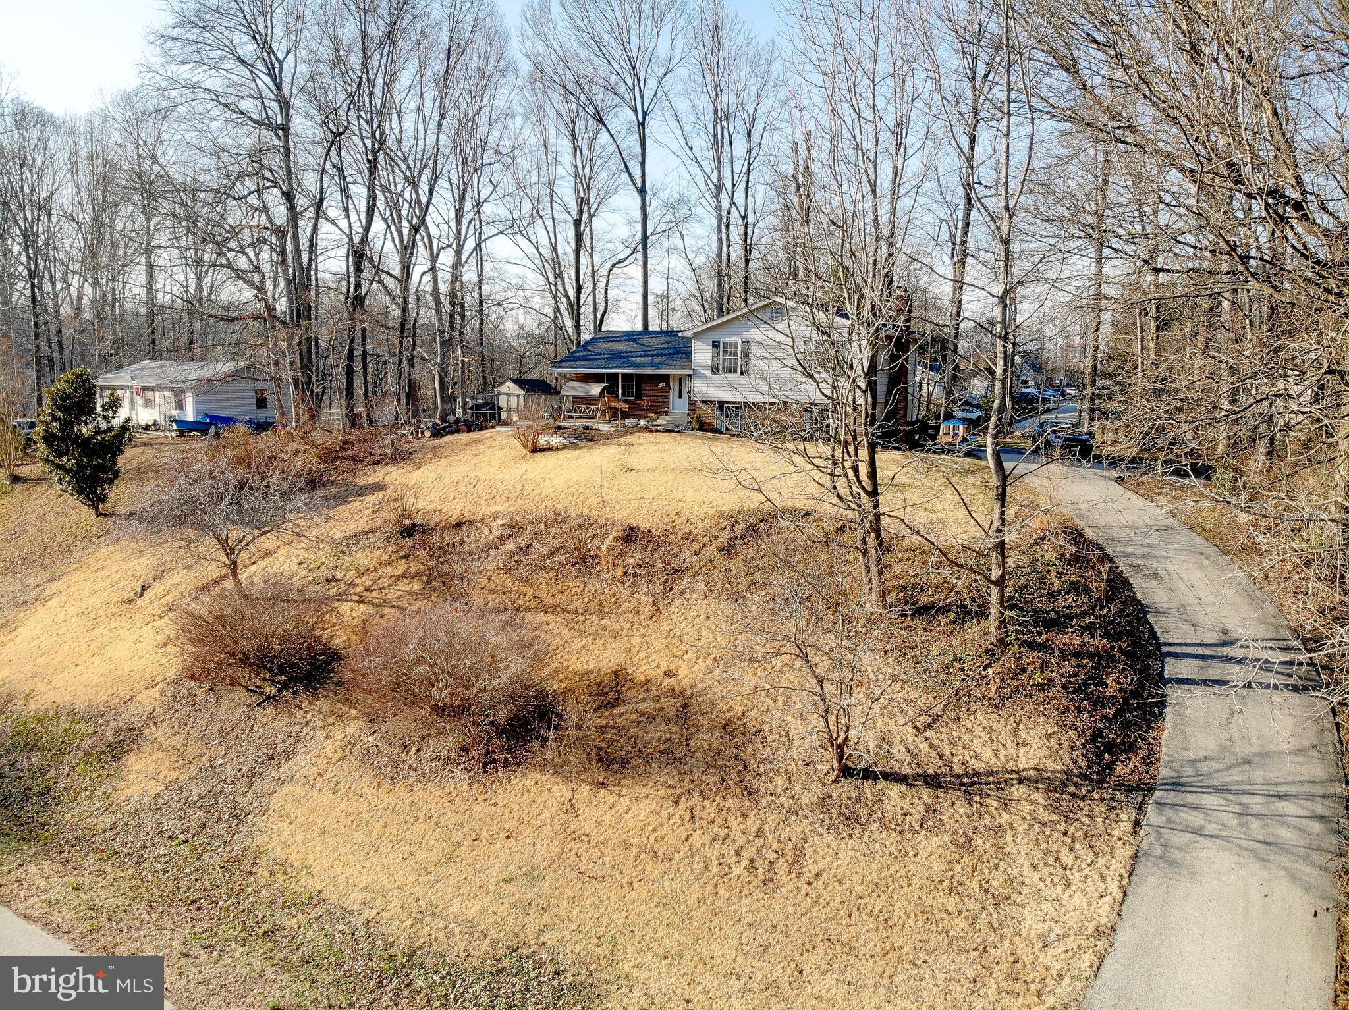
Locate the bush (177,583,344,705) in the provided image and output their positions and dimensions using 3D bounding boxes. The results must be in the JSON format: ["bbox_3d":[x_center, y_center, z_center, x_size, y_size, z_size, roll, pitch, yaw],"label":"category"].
[{"bbox_3d":[-8.438,2.807,18.874,3.295,2.002,2.966,-4,9,-24],"label":"bush"}]

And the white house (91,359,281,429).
[{"bbox_3d":[-32.363,-7.522,63.003,13.200,4.059,7.300,6,10,34],"label":"white house"}]

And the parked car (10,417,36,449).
[{"bbox_3d":[-36.480,-4.093,52.946,1.900,1.750,4.700,-3,9,-20],"label":"parked car"}]

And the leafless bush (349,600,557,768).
[{"bbox_3d":[-4.133,3.330,17.332,3.869,2.524,3.288,-2,8,-14],"label":"leafless bush"}]

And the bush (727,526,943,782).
[{"bbox_3d":[2.700,2.503,15.701,3.539,3.910,3.185,1,8,10],"label":"bush"}]

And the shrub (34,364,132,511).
[{"bbox_3d":[-19.577,-2.131,31.005,3.186,4.774,3.027,-5,9,-32],"label":"shrub"}]

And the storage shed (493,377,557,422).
[{"bbox_3d":[-8.830,-6.390,56.560,2.191,2.511,3.203,5,9,32],"label":"storage shed"}]

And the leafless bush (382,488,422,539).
[{"bbox_3d":[-7.309,0.240,25.077,1.053,1.310,1.000,-2,8,-16],"label":"leafless bush"}]

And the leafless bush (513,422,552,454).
[{"bbox_3d":[-5.520,-2.555,35.995,1.392,1.165,1.322,-1,8,-9],"label":"leafless bush"}]

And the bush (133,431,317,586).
[{"bbox_3d":[-10.628,0.100,22.230,4.348,3.557,3.913,-4,9,-26],"label":"bush"}]

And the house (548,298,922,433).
[{"bbox_3d":[3.298,-7.001,48.113,17.186,6.398,9.300,4,9,26],"label":"house"}]

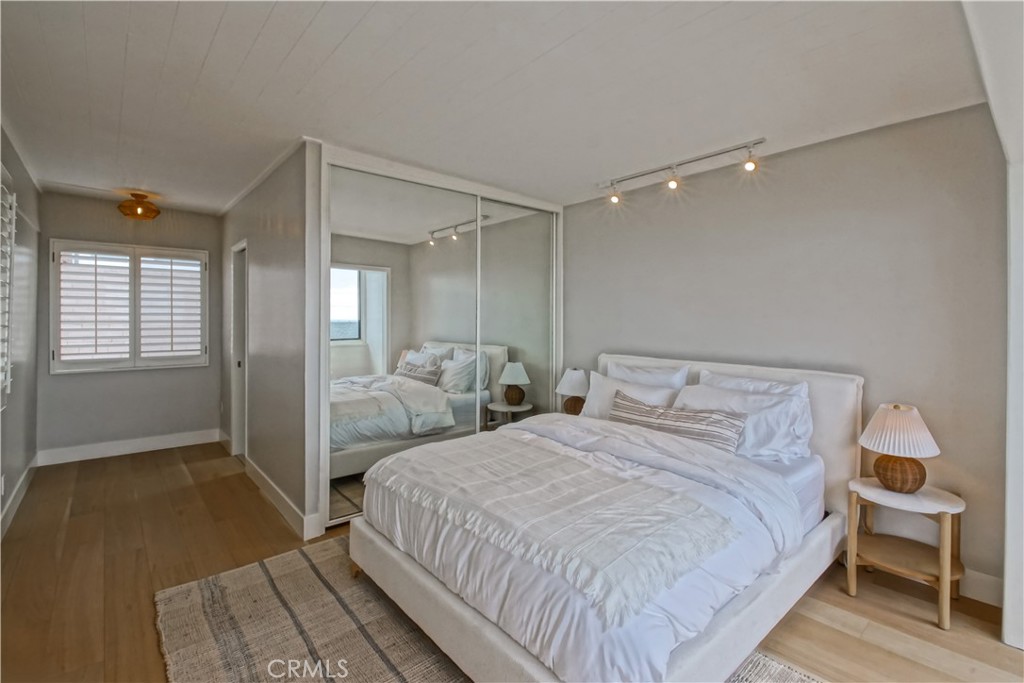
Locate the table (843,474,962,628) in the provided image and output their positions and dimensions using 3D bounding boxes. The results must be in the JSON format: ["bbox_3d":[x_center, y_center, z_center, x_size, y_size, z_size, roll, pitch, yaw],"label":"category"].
[{"bbox_3d":[1.925,0.984,2.092,0.450,0.545,0.450,-1,2,-43],"label":"table"}]

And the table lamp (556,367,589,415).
[{"bbox_3d":[0.516,0.434,3.521,0.290,0.405,0.290,0,2,0],"label":"table lamp"}]

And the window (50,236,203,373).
[{"bbox_3d":[-3.726,-0.341,4.226,1.180,1.230,0.080,-1,2,-35],"label":"window"}]

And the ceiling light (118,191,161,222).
[{"bbox_3d":[-3.396,-1.236,3.891,0.290,0.210,0.290,-1,2,-35],"label":"ceiling light"}]

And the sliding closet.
[{"bbox_3d":[-0.366,-0.011,3.376,2.120,2.270,0.070,-1,2,-41],"label":"sliding closet"}]

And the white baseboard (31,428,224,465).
[{"bbox_3d":[-3.722,1.032,4.240,1.360,0.142,0.020,-1,2,-35],"label":"white baseboard"}]

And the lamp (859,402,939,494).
[{"bbox_3d":[1.862,0.510,2.055,0.290,0.407,0.290,-1,2,-43],"label":"lamp"}]

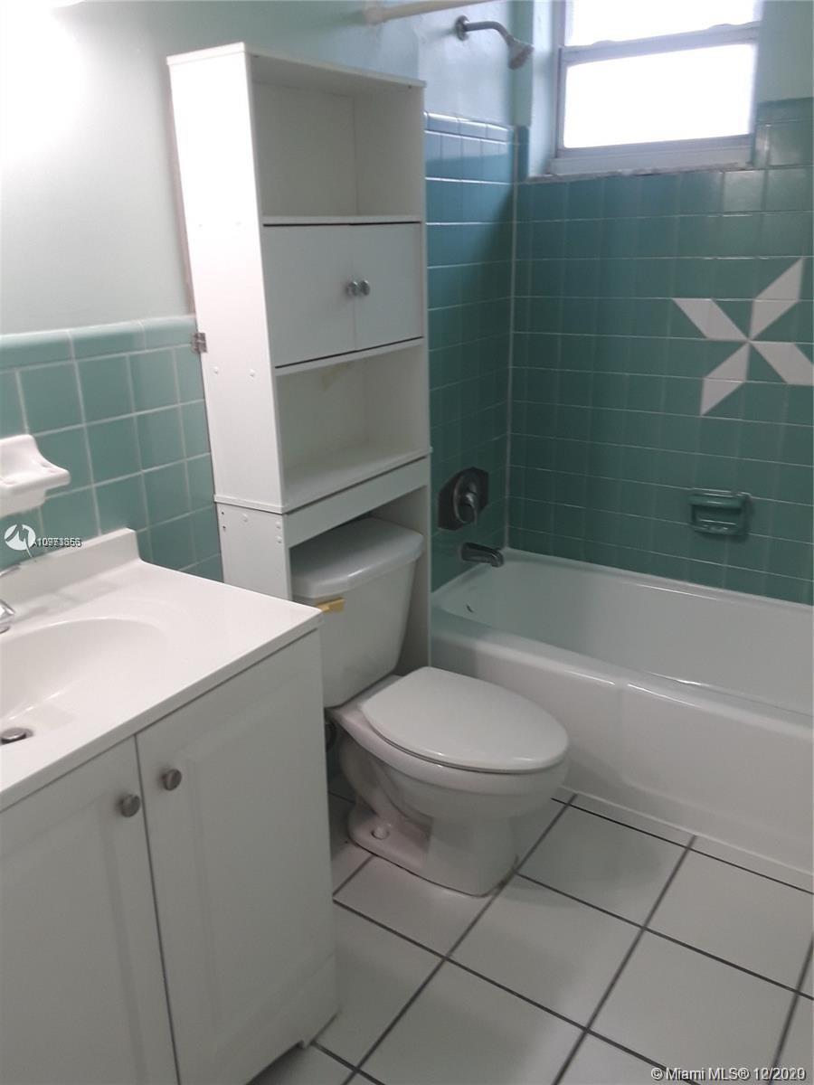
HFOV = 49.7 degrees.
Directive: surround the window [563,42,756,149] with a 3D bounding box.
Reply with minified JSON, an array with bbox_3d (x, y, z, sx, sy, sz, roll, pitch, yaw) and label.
[{"bbox_3d":[0.707,-1.271,2.509,0.570,0.245,0.045,11,23,33],"label":"window"}]

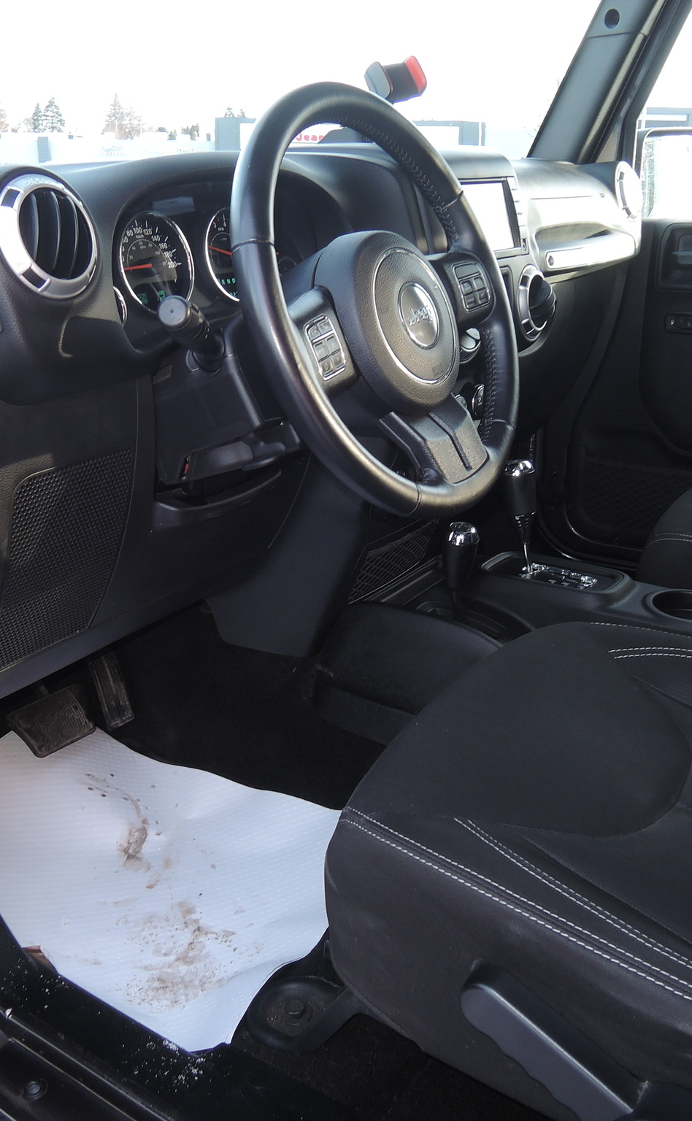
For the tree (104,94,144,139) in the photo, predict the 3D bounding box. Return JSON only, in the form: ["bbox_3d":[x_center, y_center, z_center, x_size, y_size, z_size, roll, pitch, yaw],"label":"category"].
[{"bbox_3d":[-30.051,-55.448,140.000,5.300,14.500,5.300,-1,20,0],"label":"tree"}]

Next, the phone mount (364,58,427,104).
[{"bbox_3d":[0.059,-0.574,1.240,0.080,0.055,0.045,-17,25,-38],"label":"phone mount"}]

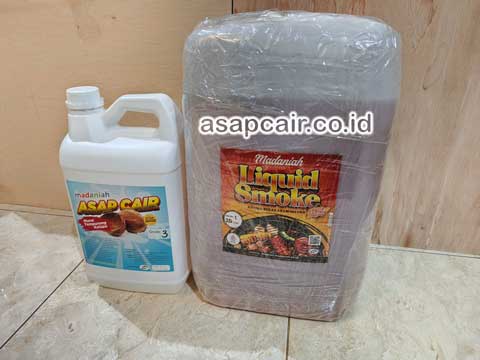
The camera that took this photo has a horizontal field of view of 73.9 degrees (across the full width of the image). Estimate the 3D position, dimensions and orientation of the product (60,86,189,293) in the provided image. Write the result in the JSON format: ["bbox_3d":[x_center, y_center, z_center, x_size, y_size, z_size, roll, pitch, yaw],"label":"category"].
[{"bbox_3d":[-0.180,0.024,0.524,0.181,0.326,0.103,4,25,8],"label":"product"}]

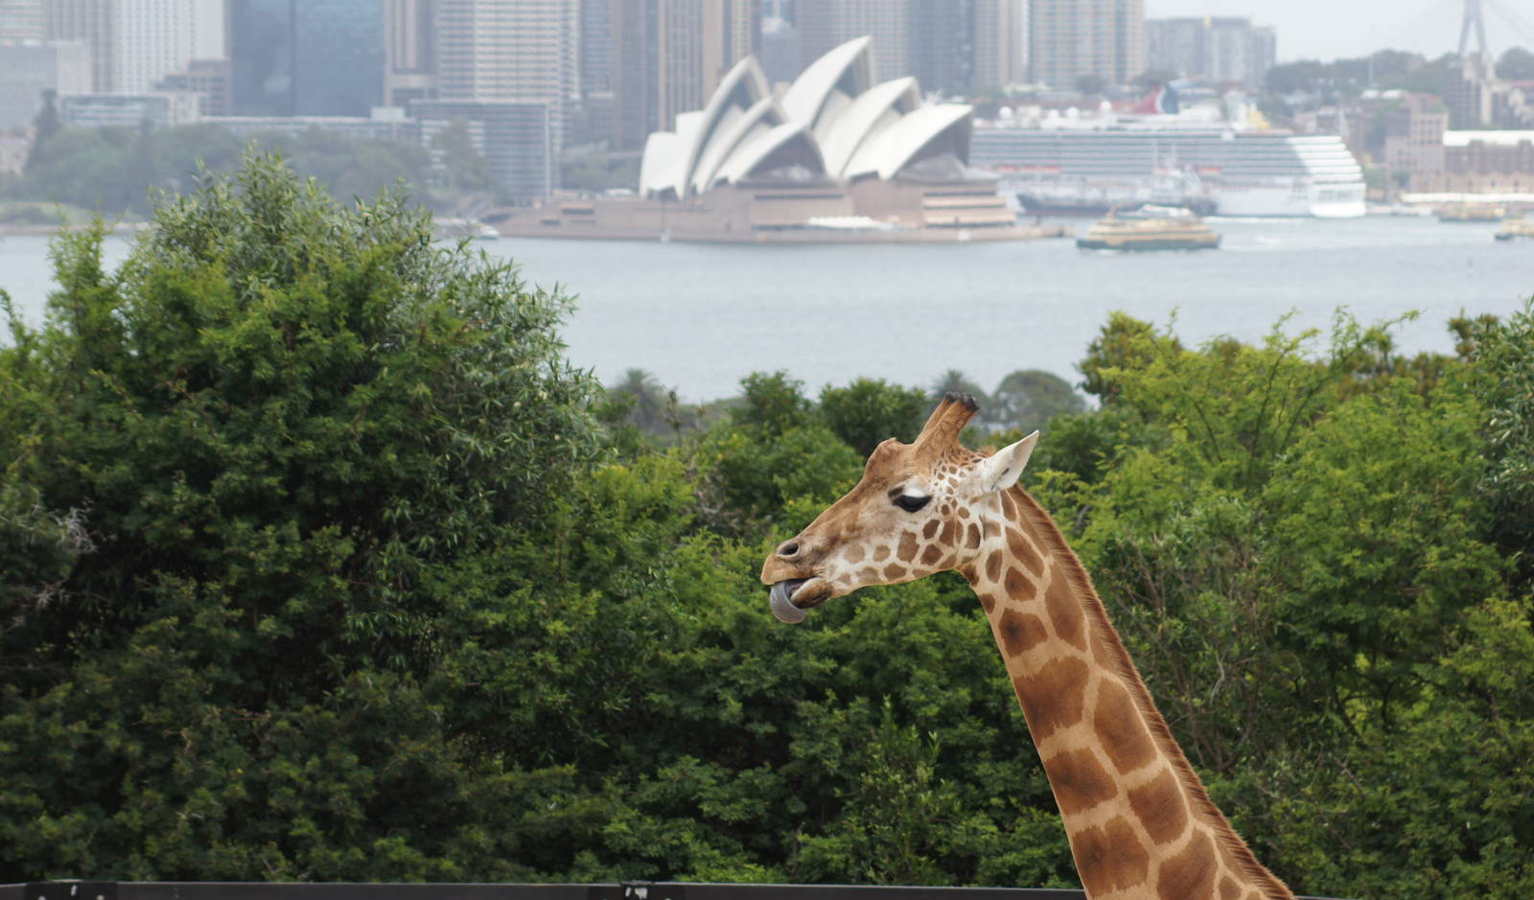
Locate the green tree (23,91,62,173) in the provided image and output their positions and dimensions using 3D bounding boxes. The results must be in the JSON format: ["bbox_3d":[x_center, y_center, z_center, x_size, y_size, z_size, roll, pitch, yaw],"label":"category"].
[{"bbox_3d":[-270.320,-118.680,2860.000,14.000,32.180,14.000,0,3,0],"label":"green tree"}]

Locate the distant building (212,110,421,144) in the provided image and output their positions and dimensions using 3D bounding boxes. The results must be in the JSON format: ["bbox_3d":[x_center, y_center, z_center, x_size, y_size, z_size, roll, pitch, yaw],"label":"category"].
[{"bbox_3d":[-179.660,-123.150,3060.000,95.000,23.910,22.000,2,3,37],"label":"distant building"}]

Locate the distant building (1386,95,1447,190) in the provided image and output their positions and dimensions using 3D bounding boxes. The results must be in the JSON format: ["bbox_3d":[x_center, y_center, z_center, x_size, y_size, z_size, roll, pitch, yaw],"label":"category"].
[{"bbox_3d":[273.470,-128.480,3230.000,24.000,41.400,24.000,1,3,27],"label":"distant building"}]

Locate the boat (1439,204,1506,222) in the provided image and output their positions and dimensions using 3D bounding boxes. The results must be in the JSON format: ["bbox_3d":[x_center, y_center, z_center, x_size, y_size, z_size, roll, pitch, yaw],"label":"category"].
[{"bbox_3d":[271.440,-91.180,2950.000,25.500,7.150,9.500,0,3,-3],"label":"boat"}]

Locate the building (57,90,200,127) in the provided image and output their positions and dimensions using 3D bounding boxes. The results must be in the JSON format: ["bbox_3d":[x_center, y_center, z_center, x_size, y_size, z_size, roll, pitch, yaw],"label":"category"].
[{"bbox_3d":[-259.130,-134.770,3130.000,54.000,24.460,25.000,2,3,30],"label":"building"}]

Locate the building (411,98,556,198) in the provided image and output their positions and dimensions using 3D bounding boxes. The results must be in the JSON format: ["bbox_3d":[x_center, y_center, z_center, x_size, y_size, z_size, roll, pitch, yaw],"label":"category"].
[{"bbox_3d":[-111.500,-115.900,2990.000,42.000,42.530,36.000,3,4,44],"label":"building"}]

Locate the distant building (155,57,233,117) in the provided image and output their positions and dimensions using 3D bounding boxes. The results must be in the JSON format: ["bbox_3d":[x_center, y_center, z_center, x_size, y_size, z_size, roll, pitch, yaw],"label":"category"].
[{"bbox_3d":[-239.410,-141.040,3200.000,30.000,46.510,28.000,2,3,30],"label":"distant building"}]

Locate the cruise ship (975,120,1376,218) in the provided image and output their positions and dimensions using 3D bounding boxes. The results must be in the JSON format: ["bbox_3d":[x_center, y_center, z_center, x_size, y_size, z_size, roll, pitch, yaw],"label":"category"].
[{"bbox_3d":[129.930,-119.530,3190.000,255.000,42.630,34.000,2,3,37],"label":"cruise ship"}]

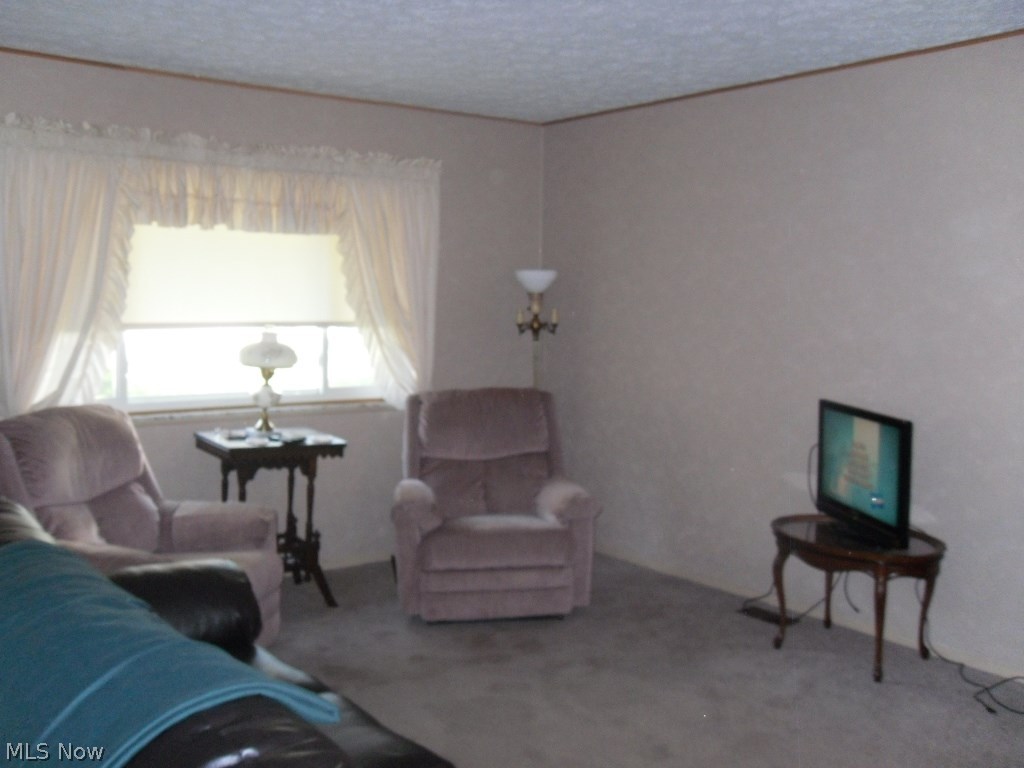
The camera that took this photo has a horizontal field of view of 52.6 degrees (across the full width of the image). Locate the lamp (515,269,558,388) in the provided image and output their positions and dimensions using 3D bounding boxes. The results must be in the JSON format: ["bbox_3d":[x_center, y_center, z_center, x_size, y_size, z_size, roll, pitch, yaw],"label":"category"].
[{"bbox_3d":[0.129,0.156,5.852,0.260,1.584,0.260,1,5,1],"label":"lamp"}]

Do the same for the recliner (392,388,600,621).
[{"bbox_3d":[-0.123,0.546,4.925,0.890,0.965,0.920,0,5,-9],"label":"recliner"}]

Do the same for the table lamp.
[{"bbox_3d":[-1.168,-0.014,4.948,0.271,0.511,0.271,-3,6,-37],"label":"table lamp"}]

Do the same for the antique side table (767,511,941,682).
[{"bbox_3d":[1.386,0.862,4.213,0.530,0.490,0.740,-3,6,-32],"label":"antique side table"}]

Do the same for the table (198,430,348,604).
[{"bbox_3d":[-1.135,0.640,4.840,0.560,0.773,0.560,-2,6,-28],"label":"table"}]

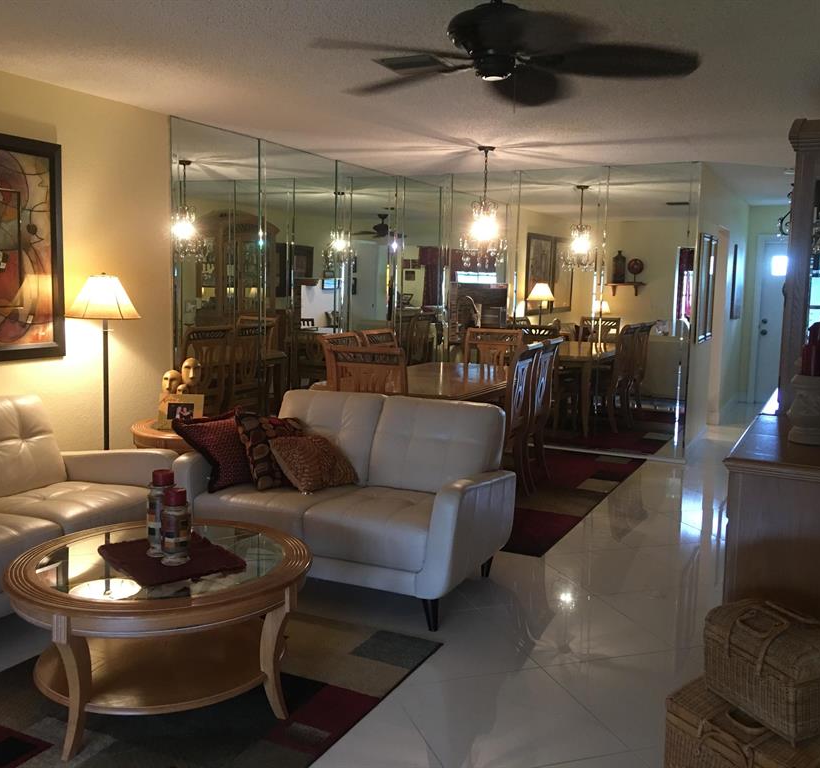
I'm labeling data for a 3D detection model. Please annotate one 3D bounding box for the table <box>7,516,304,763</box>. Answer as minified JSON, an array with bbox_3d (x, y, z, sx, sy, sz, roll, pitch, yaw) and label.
[{"bbox_3d":[-0.845,0.831,2.968,1.000,0.490,1.000,1,6,0],"label":"table"}]

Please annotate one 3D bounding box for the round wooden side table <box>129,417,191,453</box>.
[{"bbox_3d":[-1.243,0.541,4.992,0.730,0.600,0.730,4,7,26],"label":"round wooden side table"}]

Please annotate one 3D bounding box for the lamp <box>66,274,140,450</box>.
[{"bbox_3d":[-1.685,0.124,4.775,0.407,1.456,0.407,4,7,27],"label":"lamp"}]

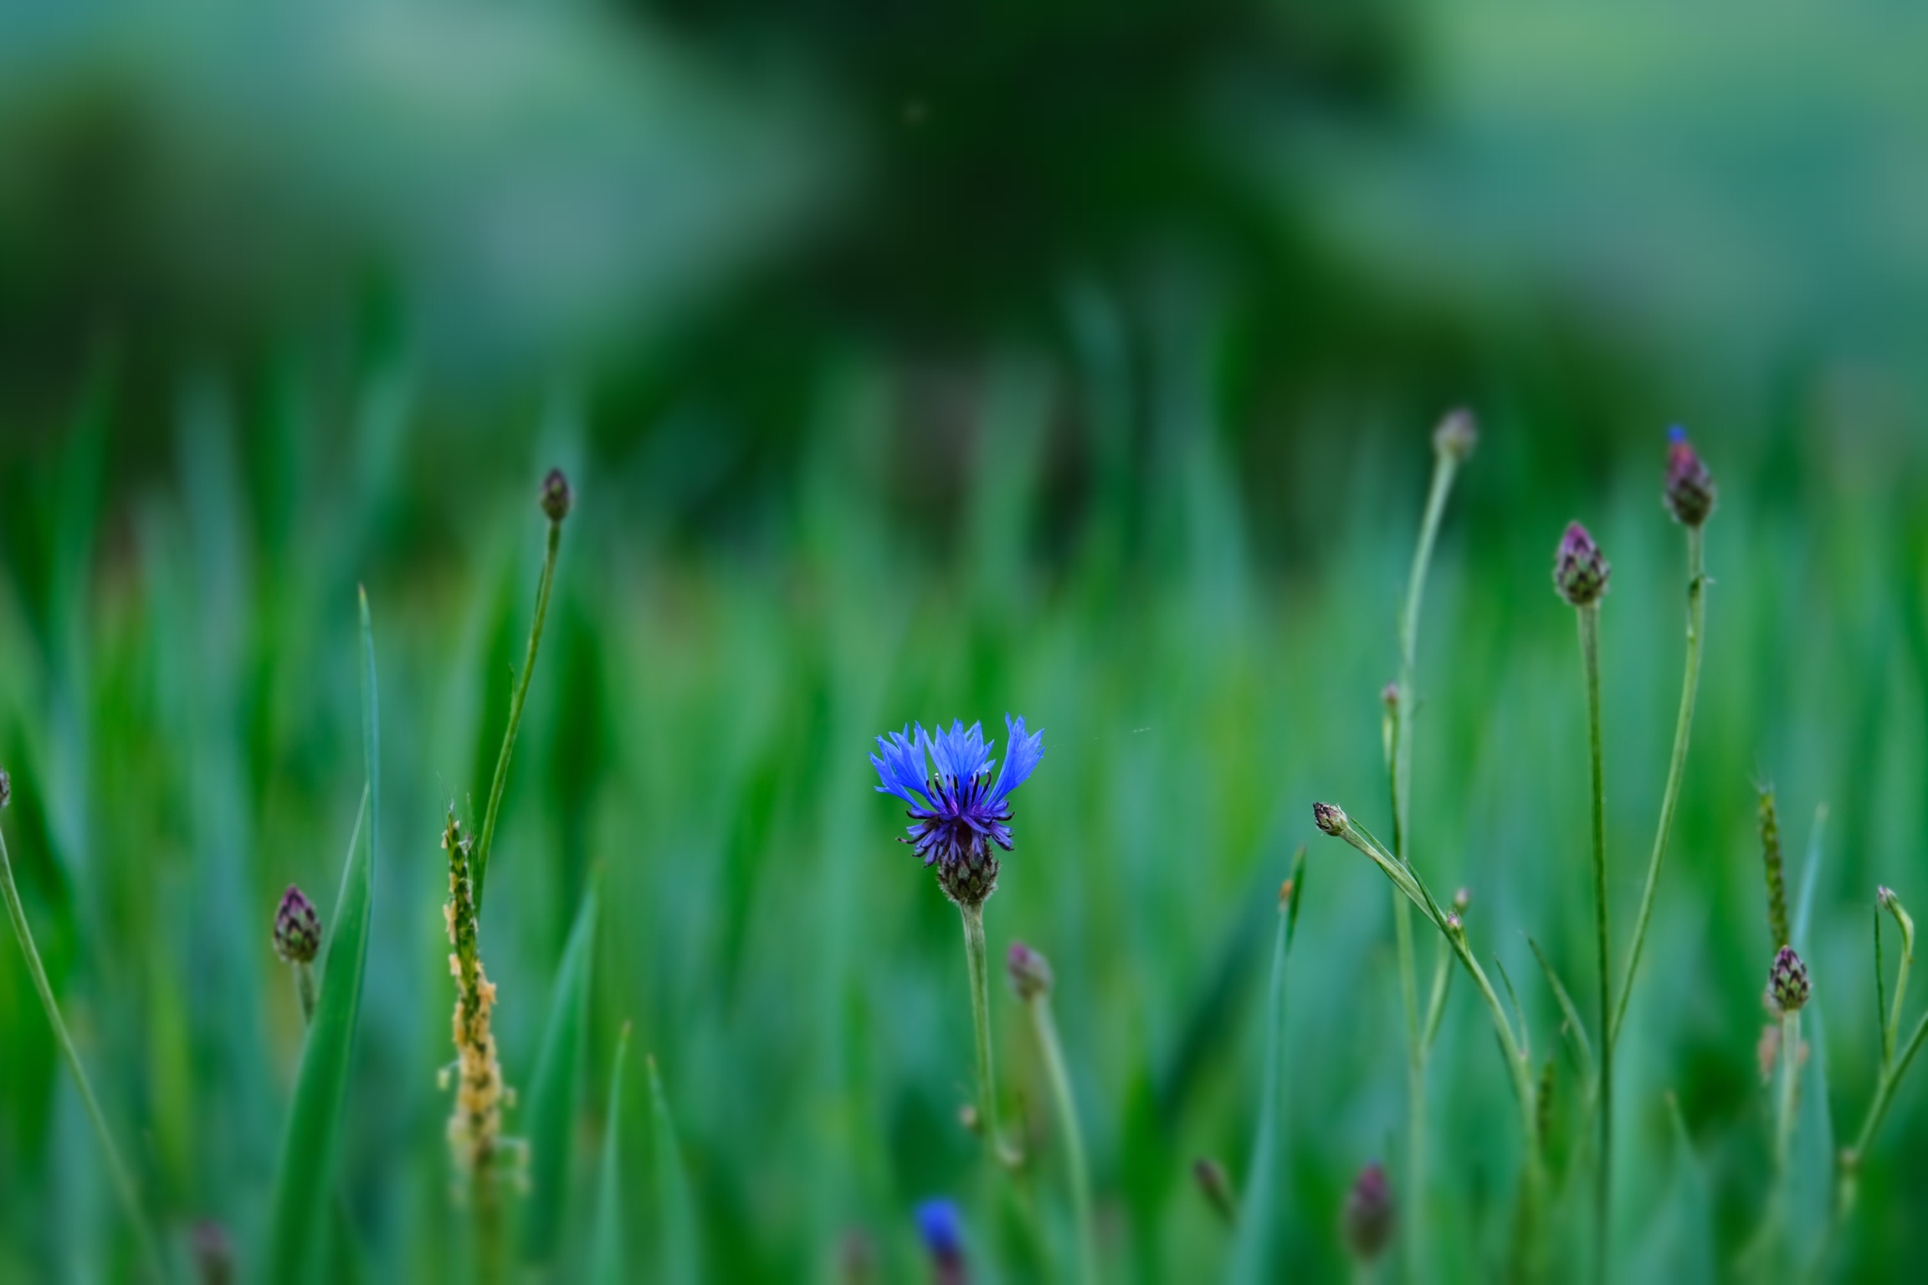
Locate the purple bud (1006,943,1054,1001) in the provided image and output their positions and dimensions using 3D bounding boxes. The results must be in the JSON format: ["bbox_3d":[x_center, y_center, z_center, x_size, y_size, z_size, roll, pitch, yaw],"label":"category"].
[{"bbox_3d":[0.012,0.062,1.930,0.008,0.011,0.008,-21,4,0],"label":"purple bud"}]

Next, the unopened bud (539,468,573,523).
[{"bbox_3d":[-0.075,-0.027,1.880,0.006,0.010,0.006,0,4,0],"label":"unopened bud"}]

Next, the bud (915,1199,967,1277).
[{"bbox_3d":[-0.004,0.112,1.920,0.008,0.016,0.008,-9,4,0],"label":"bud"}]

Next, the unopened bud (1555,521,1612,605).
[{"bbox_3d":[0.111,-0.014,1.850,0.009,0.015,0.009,-5,4,0],"label":"unopened bud"}]

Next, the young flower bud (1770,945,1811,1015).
[{"bbox_3d":[0.148,0.061,1.850,0.007,0.012,0.007,-3,4,0],"label":"young flower bud"}]

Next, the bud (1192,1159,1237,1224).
[{"bbox_3d":[0.047,0.104,1.950,0.005,0.013,0.005,-27,3,0],"label":"bud"}]

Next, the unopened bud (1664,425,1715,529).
[{"bbox_3d":[0.131,-0.030,1.860,0.008,0.017,0.008,-11,4,0],"label":"unopened bud"}]

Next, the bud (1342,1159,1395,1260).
[{"bbox_3d":[0.075,0.106,1.910,0.009,0.018,0.009,2,4,0],"label":"bud"}]

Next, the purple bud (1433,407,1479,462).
[{"bbox_3d":[0.093,-0.039,1.940,0.008,0.010,0.008,14,4,0],"label":"purple bud"}]

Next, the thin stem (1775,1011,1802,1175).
[{"bbox_3d":[0.149,0.082,1.860,0.003,0.030,0.003,3,4,0],"label":"thin stem"}]

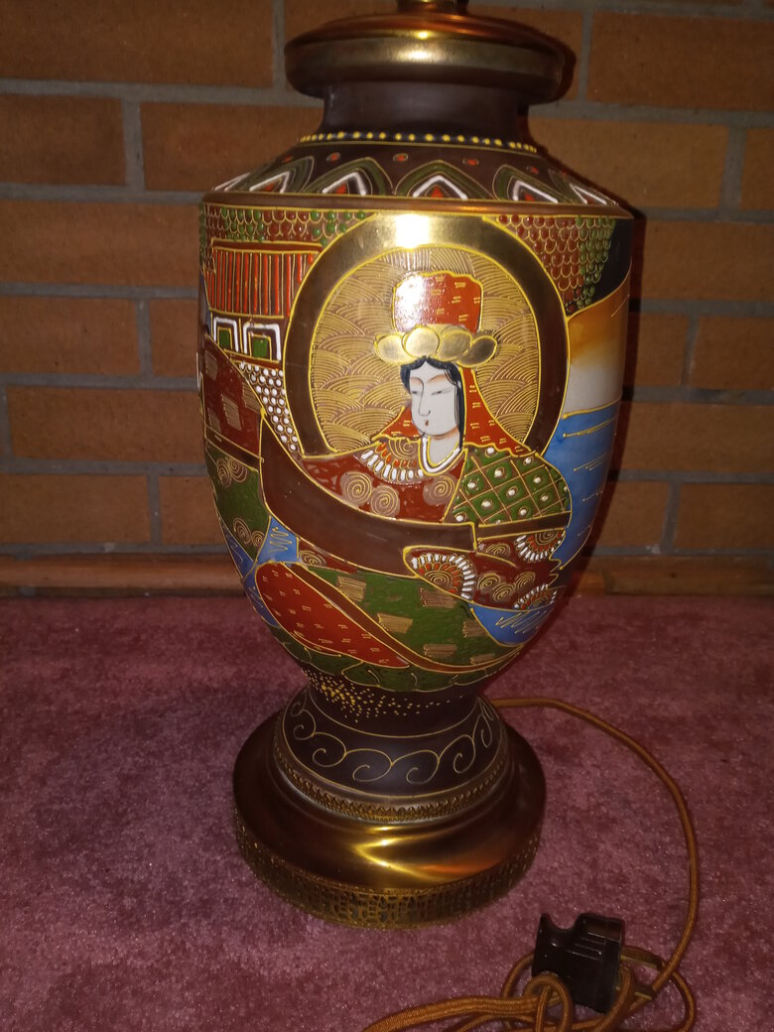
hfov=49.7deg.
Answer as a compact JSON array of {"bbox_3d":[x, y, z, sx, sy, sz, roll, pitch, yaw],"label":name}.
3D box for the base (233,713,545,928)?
[{"bbox_3d":[0.001,0.132,0.427,0.156,0.047,0.156,2,19,0],"label":"base"}]

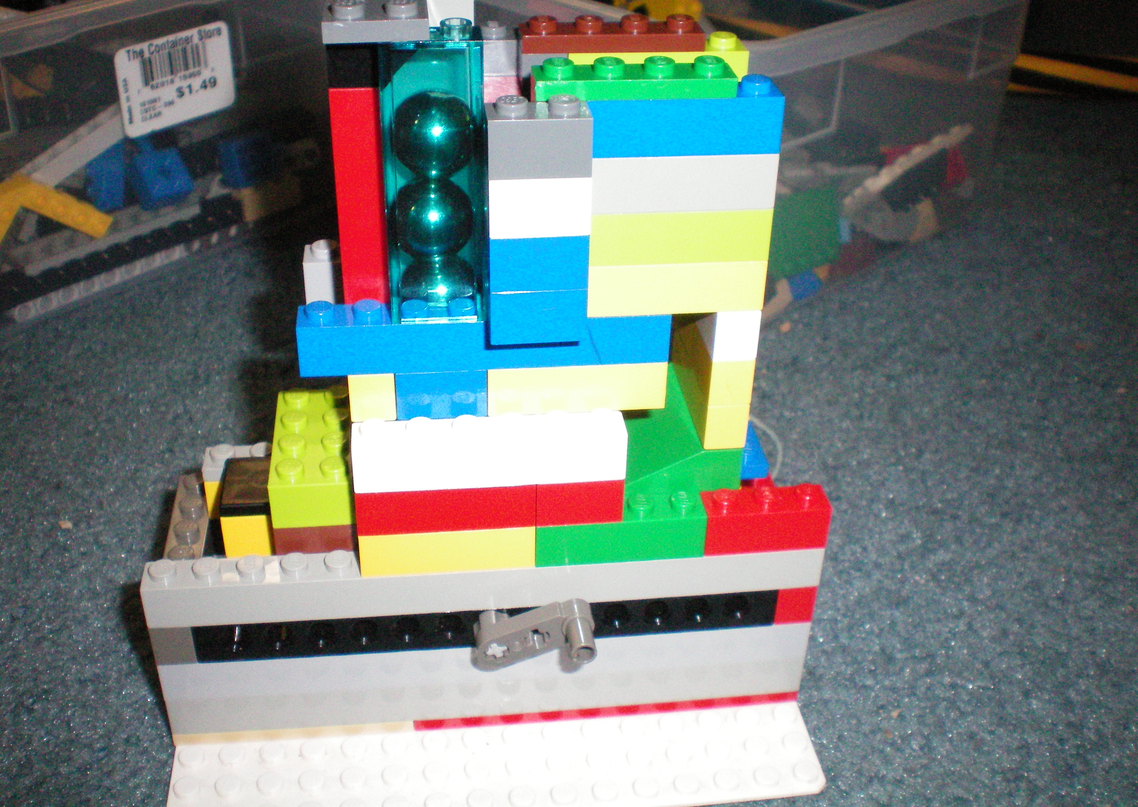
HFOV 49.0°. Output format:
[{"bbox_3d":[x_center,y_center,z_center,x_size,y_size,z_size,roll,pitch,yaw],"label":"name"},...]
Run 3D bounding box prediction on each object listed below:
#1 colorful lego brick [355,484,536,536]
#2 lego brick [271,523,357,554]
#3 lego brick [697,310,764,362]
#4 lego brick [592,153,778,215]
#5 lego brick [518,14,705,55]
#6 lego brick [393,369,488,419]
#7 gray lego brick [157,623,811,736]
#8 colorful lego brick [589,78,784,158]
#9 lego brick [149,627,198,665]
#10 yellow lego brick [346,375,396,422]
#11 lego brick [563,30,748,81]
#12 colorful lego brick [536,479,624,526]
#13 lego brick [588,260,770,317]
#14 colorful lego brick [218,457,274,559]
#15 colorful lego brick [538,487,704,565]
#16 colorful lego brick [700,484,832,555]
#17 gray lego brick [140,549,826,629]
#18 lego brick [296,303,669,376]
[{"bbox_3d":[-0.022,0.017,0.228,0.032,0.010,0.008,-2,34,-6],"label":"colorful lego brick"},{"bbox_3d":[-0.048,0.021,0.244,0.016,0.010,0.020,-2,34,-6],"label":"lego brick"},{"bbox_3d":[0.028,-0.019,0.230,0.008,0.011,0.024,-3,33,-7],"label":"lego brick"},{"bbox_3d":[0.018,-0.038,0.207,0.032,0.011,0.008,-3,33,-7],"label":"lego brick"},{"bbox_3d":[0.008,-0.065,0.217,0.032,0.005,0.008,-3,33,-7],"label":"lego brick"},{"bbox_3d":[-0.023,-0.004,0.224,0.016,0.010,0.009,-3,33,-6],"label":"lego brick"},{"bbox_3d":[-0.015,0.053,0.251,0.128,0.019,0.008,-3,33,-6],"label":"gray lego brick"},{"bbox_3d":[0.018,-0.047,0.201,0.032,0.011,0.008,-2,34,-6],"label":"colorful lego brick"},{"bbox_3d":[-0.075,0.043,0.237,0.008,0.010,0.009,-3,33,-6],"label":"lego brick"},{"bbox_3d":[-0.035,-0.003,0.222,0.008,0.010,0.008,-2,34,-6],"label":"yellow lego brick"},{"bbox_3d":[0.015,-0.060,0.221,0.032,0.011,0.008,-2,34,-6],"label":"lego brick"},{"bbox_3d":[0.002,0.016,0.230,0.016,0.010,0.008,-3,33,-6],"label":"colorful lego brick"},{"bbox_3d":[0.017,-0.022,0.218,0.032,0.010,0.009,-3,33,-6],"label":"lego brick"},{"bbox_3d":[-0.060,0.020,0.238,0.008,0.013,0.016,-3,33,-6],"label":"colorful lego brick"},{"bbox_3d":[0.009,0.023,0.236,0.032,0.011,0.008,-2,34,-6],"label":"colorful lego brick"},{"bbox_3d":[0.037,0.022,0.239,0.024,0.010,0.008,-3,33,-6],"label":"colorful lego brick"},{"bbox_3d":[-0.015,0.032,0.238,0.128,0.011,0.008,-3,33,-7],"label":"gray lego brick"},{"bbox_3d":[-0.015,-0.013,0.219,0.064,0.011,0.008,-3,33,-7],"label":"lego brick"}]

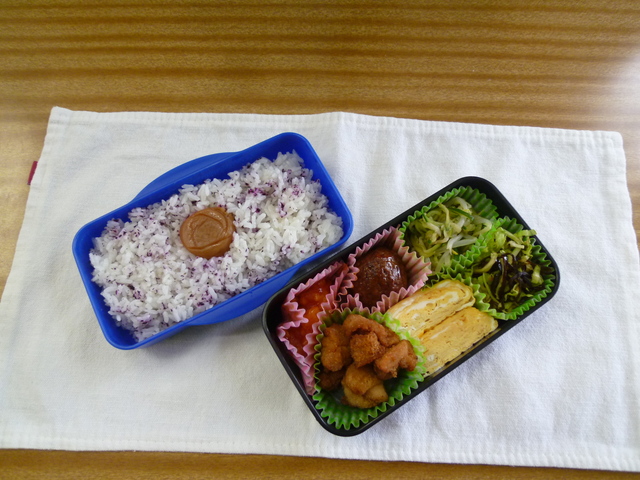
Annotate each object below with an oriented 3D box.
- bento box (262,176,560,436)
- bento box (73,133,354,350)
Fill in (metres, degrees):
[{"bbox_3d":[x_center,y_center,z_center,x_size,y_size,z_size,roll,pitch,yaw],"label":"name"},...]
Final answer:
[{"bbox_3d":[0.062,0.045,0.316,0.187,0.050,0.102,-31,75,-10],"label":"bento box"},{"bbox_3d":[-0.072,0.002,0.327,0.179,0.048,0.111,-27,75,-9],"label":"bento box"}]

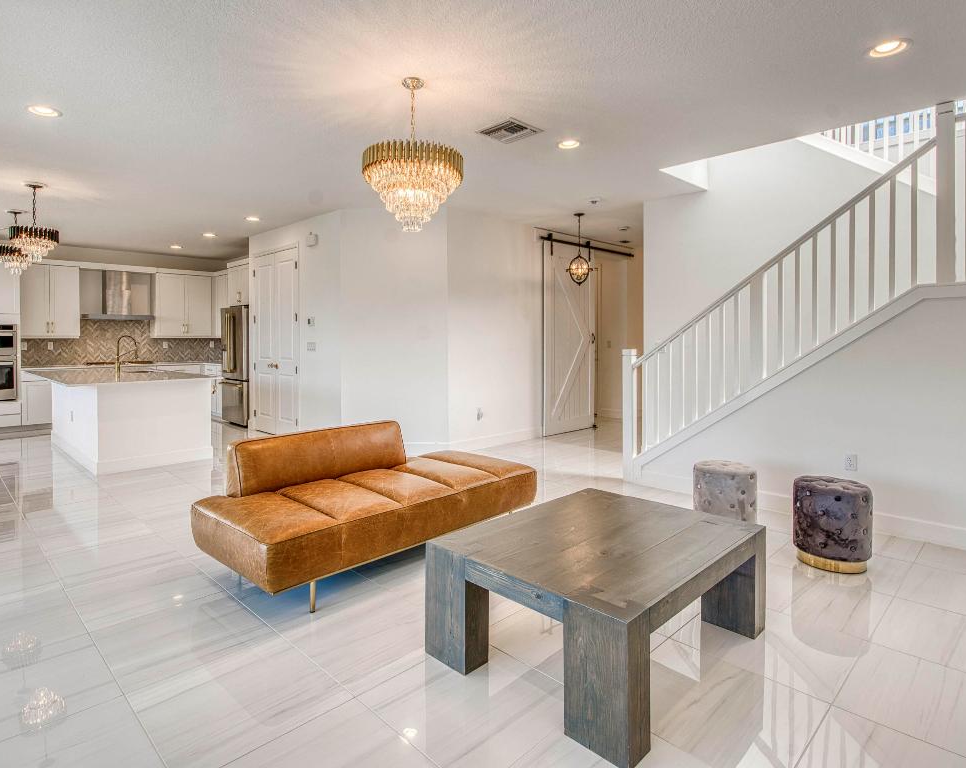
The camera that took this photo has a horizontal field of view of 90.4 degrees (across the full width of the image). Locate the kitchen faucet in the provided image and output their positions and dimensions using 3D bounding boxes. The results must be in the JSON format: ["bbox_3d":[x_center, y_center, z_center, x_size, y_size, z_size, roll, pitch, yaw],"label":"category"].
[{"bbox_3d":[-4.071,-0.312,5.489,0.250,0.460,0.080,-3,5,-40],"label":"kitchen faucet"}]

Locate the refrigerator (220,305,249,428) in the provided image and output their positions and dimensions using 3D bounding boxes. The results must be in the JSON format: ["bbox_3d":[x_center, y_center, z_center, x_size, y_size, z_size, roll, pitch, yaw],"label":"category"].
[{"bbox_3d":[-3.700,-0.302,7.741,0.861,1.837,0.718,4,6,43],"label":"refrigerator"}]

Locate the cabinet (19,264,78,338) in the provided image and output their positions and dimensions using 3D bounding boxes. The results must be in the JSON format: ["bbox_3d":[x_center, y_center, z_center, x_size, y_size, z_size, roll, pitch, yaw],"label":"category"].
[{"bbox_3d":[-6.824,-1.288,7.538,0.740,1.120,0.340,-3,5,-41],"label":"cabinet"}]

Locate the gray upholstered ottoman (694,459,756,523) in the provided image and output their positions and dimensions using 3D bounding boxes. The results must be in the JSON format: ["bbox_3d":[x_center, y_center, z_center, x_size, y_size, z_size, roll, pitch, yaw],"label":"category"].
[{"bbox_3d":[1.736,0.825,3.450,0.410,0.475,0.410,0,4,0],"label":"gray upholstered ottoman"}]

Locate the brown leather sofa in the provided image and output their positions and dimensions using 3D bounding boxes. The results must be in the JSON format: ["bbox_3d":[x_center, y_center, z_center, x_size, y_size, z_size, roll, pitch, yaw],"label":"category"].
[{"bbox_3d":[-0.648,0.686,3.111,0.903,0.777,1.941,4,6,43],"label":"brown leather sofa"}]

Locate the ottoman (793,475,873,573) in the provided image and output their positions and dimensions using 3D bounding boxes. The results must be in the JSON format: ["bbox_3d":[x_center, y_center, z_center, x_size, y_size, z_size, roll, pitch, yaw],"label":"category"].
[{"bbox_3d":[2.180,0.864,2.999,0.410,0.480,0.410,0,4,0],"label":"ottoman"}]

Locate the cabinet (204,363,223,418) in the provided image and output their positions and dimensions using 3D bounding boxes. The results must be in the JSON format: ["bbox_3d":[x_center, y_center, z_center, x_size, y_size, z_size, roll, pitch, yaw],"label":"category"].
[{"bbox_3d":[-4.324,0.108,8.238,0.814,0.919,0.576,4,6,43],"label":"cabinet"}]

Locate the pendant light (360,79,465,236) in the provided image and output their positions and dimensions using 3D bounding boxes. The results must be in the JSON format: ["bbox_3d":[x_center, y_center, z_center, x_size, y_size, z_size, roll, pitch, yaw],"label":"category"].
[{"bbox_3d":[-0.413,-1.341,2.835,0.600,0.880,0.600,0,4,0],"label":"pendant light"}]

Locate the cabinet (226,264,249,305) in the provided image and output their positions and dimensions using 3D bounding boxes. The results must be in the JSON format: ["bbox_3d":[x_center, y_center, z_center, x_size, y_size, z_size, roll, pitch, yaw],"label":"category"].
[{"bbox_3d":[-3.650,-1.569,7.774,0.900,0.630,0.600,3,5,40],"label":"cabinet"}]

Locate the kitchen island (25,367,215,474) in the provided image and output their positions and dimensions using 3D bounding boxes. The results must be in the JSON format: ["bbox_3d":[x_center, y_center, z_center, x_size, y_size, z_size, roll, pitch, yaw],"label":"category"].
[{"bbox_3d":[-4.429,0.343,5.811,2.574,0.929,1.342,4,6,45],"label":"kitchen island"}]

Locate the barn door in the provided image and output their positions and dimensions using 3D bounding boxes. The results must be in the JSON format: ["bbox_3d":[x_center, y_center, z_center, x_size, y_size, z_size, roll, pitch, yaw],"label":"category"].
[{"bbox_3d":[1.304,-0.677,7.117,1.200,2.700,0.050,-3,5,-41],"label":"barn door"}]

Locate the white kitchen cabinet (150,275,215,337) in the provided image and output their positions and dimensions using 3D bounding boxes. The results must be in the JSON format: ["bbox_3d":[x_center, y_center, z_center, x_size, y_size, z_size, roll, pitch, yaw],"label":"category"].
[{"bbox_3d":[-5.397,-1.386,8.603,0.879,1.100,0.322,-4,6,-44],"label":"white kitchen cabinet"}]

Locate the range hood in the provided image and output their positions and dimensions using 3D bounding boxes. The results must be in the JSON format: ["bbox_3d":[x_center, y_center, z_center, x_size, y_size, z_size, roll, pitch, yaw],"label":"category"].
[{"bbox_3d":[-6.042,-1.462,7.939,0.917,0.808,0.473,-4,6,-44],"label":"range hood"}]

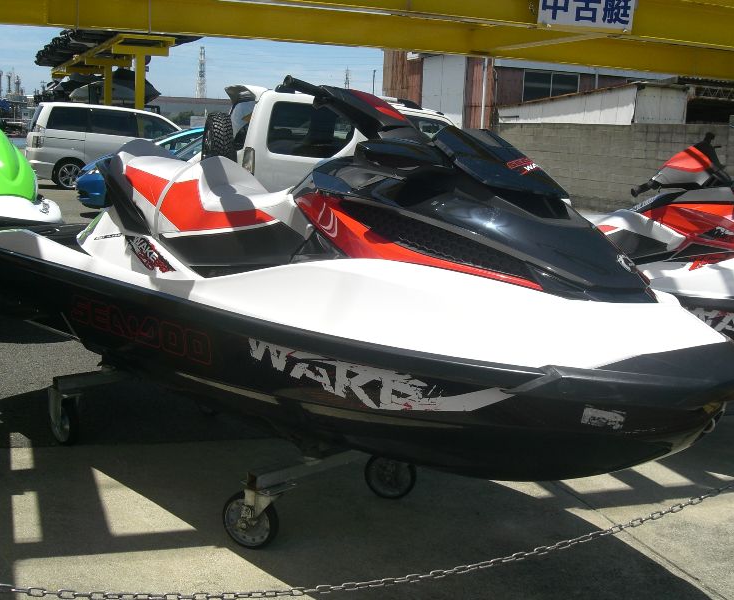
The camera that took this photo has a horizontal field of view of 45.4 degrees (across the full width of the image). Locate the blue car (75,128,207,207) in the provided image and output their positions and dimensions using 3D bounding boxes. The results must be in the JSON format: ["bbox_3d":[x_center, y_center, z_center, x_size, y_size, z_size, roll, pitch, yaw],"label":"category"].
[{"bbox_3d":[-2.745,-2.166,14.794,4.150,1.490,1.700,-1,11,-17],"label":"blue car"}]

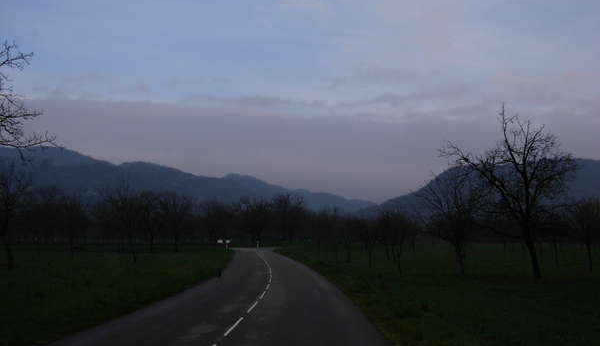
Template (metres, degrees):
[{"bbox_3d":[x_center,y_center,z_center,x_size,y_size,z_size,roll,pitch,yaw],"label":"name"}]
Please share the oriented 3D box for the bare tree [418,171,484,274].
[{"bbox_3d":[7.350,2.380,32.440,3.350,5.230,3.180,0,-6,0],"label":"bare tree"}]

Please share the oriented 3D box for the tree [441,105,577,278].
[{"bbox_3d":[9.280,0.780,29.720,6.140,7.870,5.650,0,-6,0],"label":"tree"}]

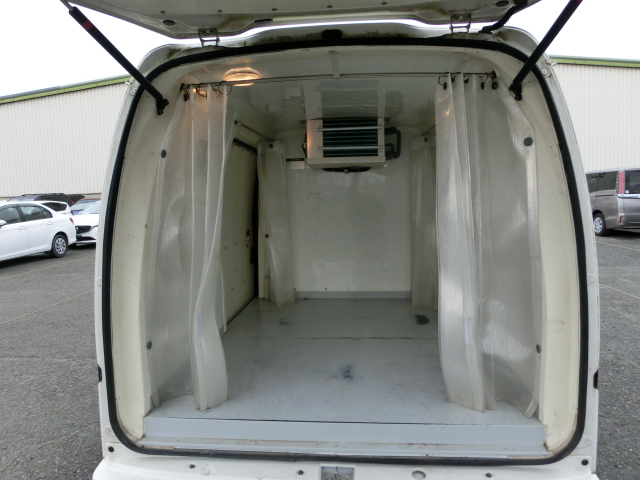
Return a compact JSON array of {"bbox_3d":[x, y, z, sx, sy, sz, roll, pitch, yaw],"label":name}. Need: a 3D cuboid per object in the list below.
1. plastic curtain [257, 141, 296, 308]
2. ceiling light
[{"bbox_3d":[-0.293,-0.113,2.913,0.245,1.070,0.220,-1,6,5],"label":"plastic curtain"},{"bbox_3d":[-0.269,-0.564,1.542,0.132,0.034,0.132,-1,6,5],"label":"ceiling light"}]

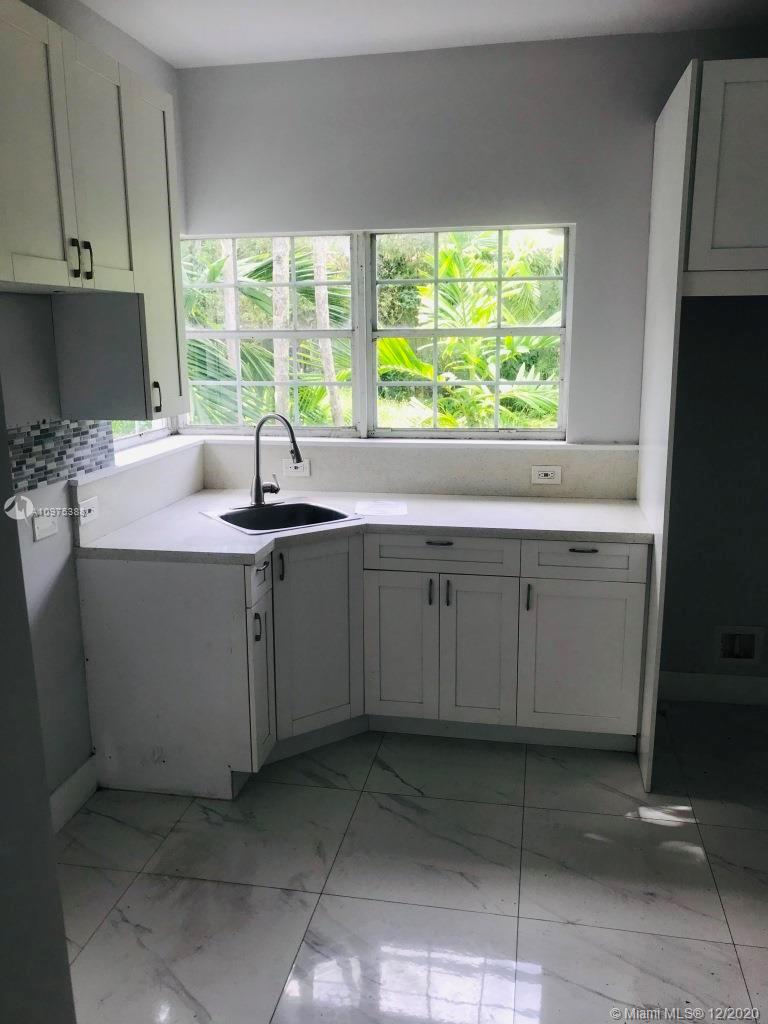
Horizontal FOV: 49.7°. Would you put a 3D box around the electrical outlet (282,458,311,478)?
[{"bbox_3d":[-0.408,-0.202,3.828,0.127,0.080,0.015,2,12,11],"label":"electrical outlet"}]

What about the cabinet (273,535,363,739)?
[{"bbox_3d":[-0.411,0.424,3.421,0.410,0.765,0.600,-9,15,-33],"label":"cabinet"}]

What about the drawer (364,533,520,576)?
[{"bbox_3d":[0.265,0.114,3.400,0.602,0.148,0.500,2,12,11],"label":"drawer"}]

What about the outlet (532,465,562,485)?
[{"bbox_3d":[0.710,-0.160,3.619,0.125,0.081,0.015,2,12,11],"label":"outlet"}]

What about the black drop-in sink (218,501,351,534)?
[{"bbox_3d":[-0.420,0.095,3.369,0.480,0.180,0.480,-9,15,-33],"label":"black drop-in sink"}]

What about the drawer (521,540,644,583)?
[{"bbox_3d":[0.784,0.134,3.303,0.455,0.145,0.500,2,12,11],"label":"drawer"}]

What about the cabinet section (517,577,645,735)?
[{"bbox_3d":[0.792,0.500,3.413,0.457,0.614,0.540,2,12,10],"label":"cabinet section"}]

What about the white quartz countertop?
[{"bbox_3d":[0.015,0.054,3.226,1.965,0.038,1.117,2,12,11],"label":"white quartz countertop"}]

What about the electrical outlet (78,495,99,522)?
[{"bbox_3d":[-1.035,-0.001,2.915,0.015,0.080,0.122,2,12,11],"label":"electrical outlet"}]

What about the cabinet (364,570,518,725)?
[{"bbox_3d":[0.279,0.472,3.530,0.602,0.607,0.600,2,12,11],"label":"cabinet"}]

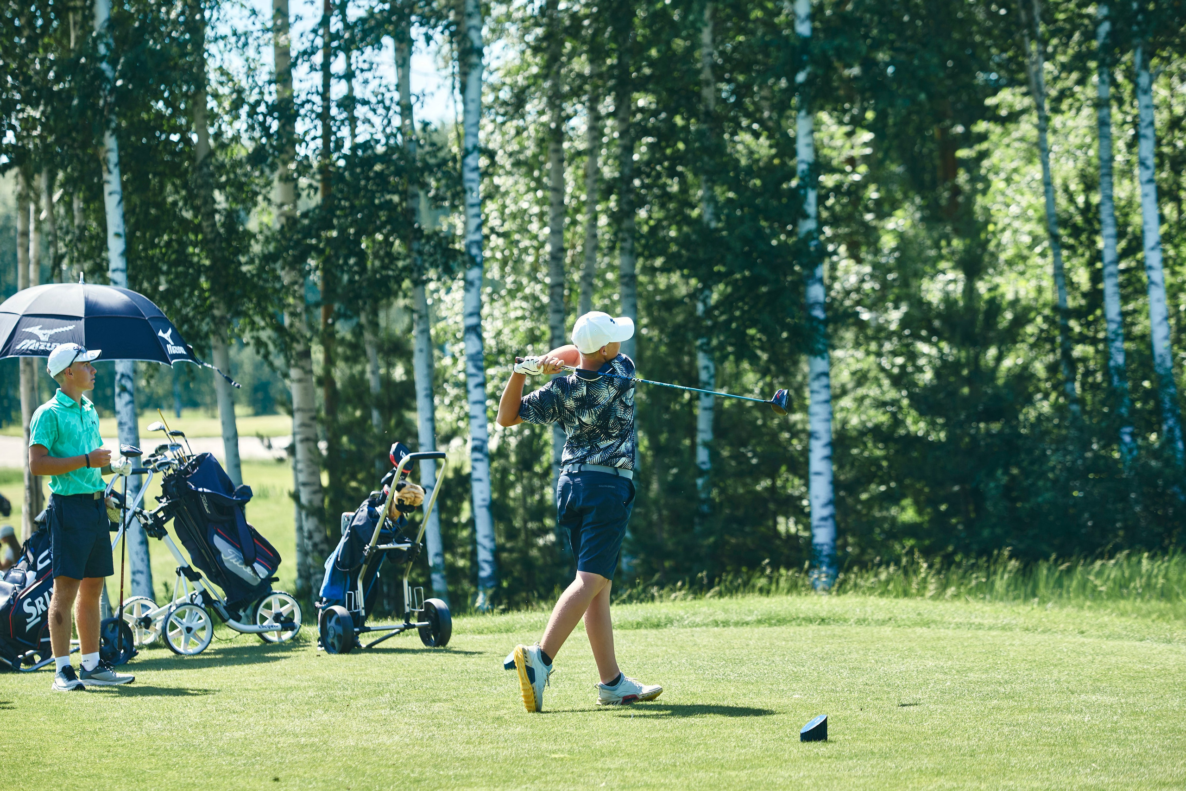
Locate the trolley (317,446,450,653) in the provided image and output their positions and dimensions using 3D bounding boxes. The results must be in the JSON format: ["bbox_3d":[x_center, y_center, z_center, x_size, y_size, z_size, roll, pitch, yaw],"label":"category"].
[{"bbox_3d":[-1.203,0.851,27.780,0.690,1.160,0.980,-2,-1,-33],"label":"trolley"}]

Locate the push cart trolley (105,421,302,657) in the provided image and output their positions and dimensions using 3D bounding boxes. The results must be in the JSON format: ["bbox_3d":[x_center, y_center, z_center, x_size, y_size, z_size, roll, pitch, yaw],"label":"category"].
[{"bbox_3d":[-2.294,0.828,28.706,1.220,1.290,0.680,-2,-1,-25],"label":"push cart trolley"}]

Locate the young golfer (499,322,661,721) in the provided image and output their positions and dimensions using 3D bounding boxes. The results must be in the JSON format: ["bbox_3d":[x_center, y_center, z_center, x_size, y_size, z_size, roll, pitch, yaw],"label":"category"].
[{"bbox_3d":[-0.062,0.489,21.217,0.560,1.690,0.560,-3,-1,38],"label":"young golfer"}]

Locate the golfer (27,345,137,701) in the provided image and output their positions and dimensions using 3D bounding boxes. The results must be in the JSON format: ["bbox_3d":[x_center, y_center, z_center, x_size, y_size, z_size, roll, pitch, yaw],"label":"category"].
[{"bbox_3d":[-2.596,0.614,25.007,0.460,1.730,0.470,-3,-1,30],"label":"golfer"}]

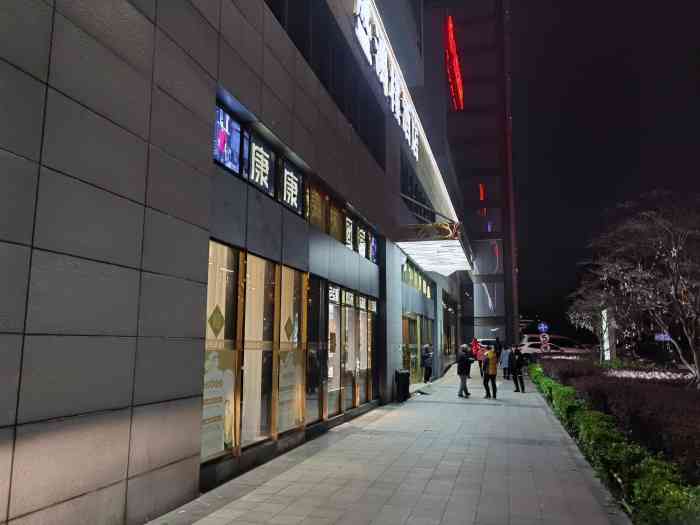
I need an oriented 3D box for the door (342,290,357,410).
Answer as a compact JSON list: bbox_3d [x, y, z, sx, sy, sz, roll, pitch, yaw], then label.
[{"bbox_3d":[-0.006,1.898,11.970,0.100,2.550,1.100,-2,-9,16],"label":"door"}]

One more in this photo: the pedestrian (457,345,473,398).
[{"bbox_3d":[3.557,3.380,17.072,0.450,1.670,0.500,3,-9,-17],"label":"pedestrian"}]

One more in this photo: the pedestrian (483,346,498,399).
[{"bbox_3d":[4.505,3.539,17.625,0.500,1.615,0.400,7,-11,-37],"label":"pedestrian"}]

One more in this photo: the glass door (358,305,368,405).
[{"bbox_3d":[0.331,2.169,13.120,0.100,2.380,0.950,-2,-9,16],"label":"glass door"}]

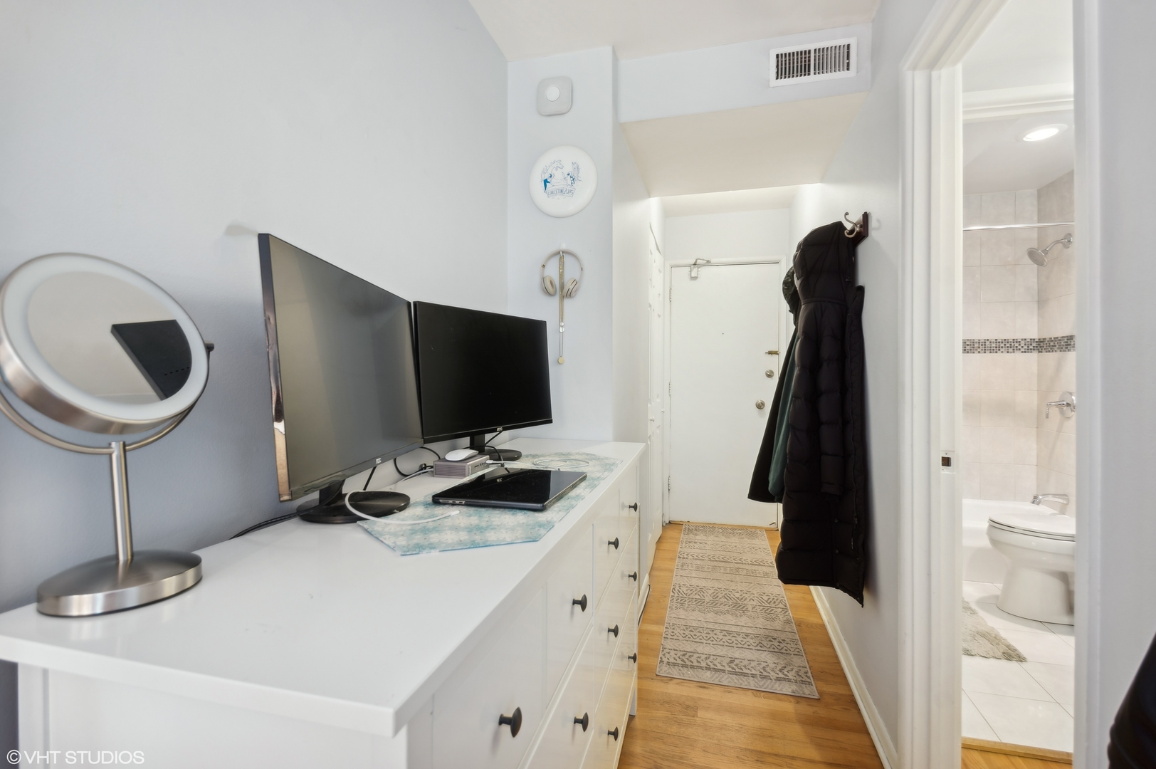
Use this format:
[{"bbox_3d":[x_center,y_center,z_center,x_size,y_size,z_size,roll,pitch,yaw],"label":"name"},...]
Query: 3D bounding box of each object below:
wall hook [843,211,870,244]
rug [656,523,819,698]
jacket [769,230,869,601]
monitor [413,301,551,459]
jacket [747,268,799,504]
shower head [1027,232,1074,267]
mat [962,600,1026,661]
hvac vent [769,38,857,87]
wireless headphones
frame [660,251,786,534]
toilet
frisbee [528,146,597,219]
[{"bbox_3d":[1.018,-0.576,1.780,0.065,0.110,0.120,0,1,15],"label":"wall hook"},{"bbox_3d":[0.890,1.165,2.885,0.620,0.010,2.120,0,1,15],"label":"rug"},{"bbox_3d":[0.938,0.083,1.895,0.280,1.380,0.390,0,1,15],"label":"jacket"},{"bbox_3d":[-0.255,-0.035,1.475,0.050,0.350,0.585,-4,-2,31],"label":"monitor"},{"bbox_3d":[0.996,-0.033,2.268,0.370,1.130,0.370,0,1,15],"label":"jacket"},{"bbox_3d":[3.024,-0.887,3.095,0.210,0.190,0.100,0,1,15],"label":"shower head"},{"bbox_3d":[1.731,1.145,2.461,0.540,0.025,0.800,0,1,15],"label":"mat"},{"bbox_3d":[0.849,-1.158,1.733,0.292,0.142,0.020,0,1,15],"label":"hvac vent"},{"bbox_3d":[-0.061,-0.426,1.845,0.168,0.188,0.075,0,1,15],"label":"wireless headphones"},{"bbox_3d":[1.195,0.089,3.950,0.845,2.130,0.070,0,1,15],"label":"frame"},{"bbox_3d":[2.607,0.774,2.519,0.720,0.760,0.420,0,1,15],"label":"toilet"},{"bbox_3d":[-0.060,-0.792,1.875,0.275,0.275,0.030,0,1,15],"label":"frisbee"}]

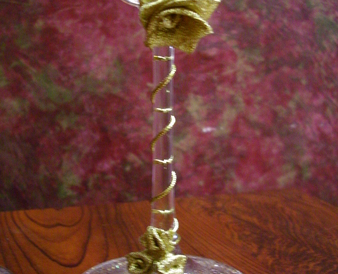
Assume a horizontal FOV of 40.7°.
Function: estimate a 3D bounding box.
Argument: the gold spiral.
[{"bbox_3d":[-0.002,-0.001,0.176,0.010,0.062,0.010,0,7,0],"label":"gold spiral"}]

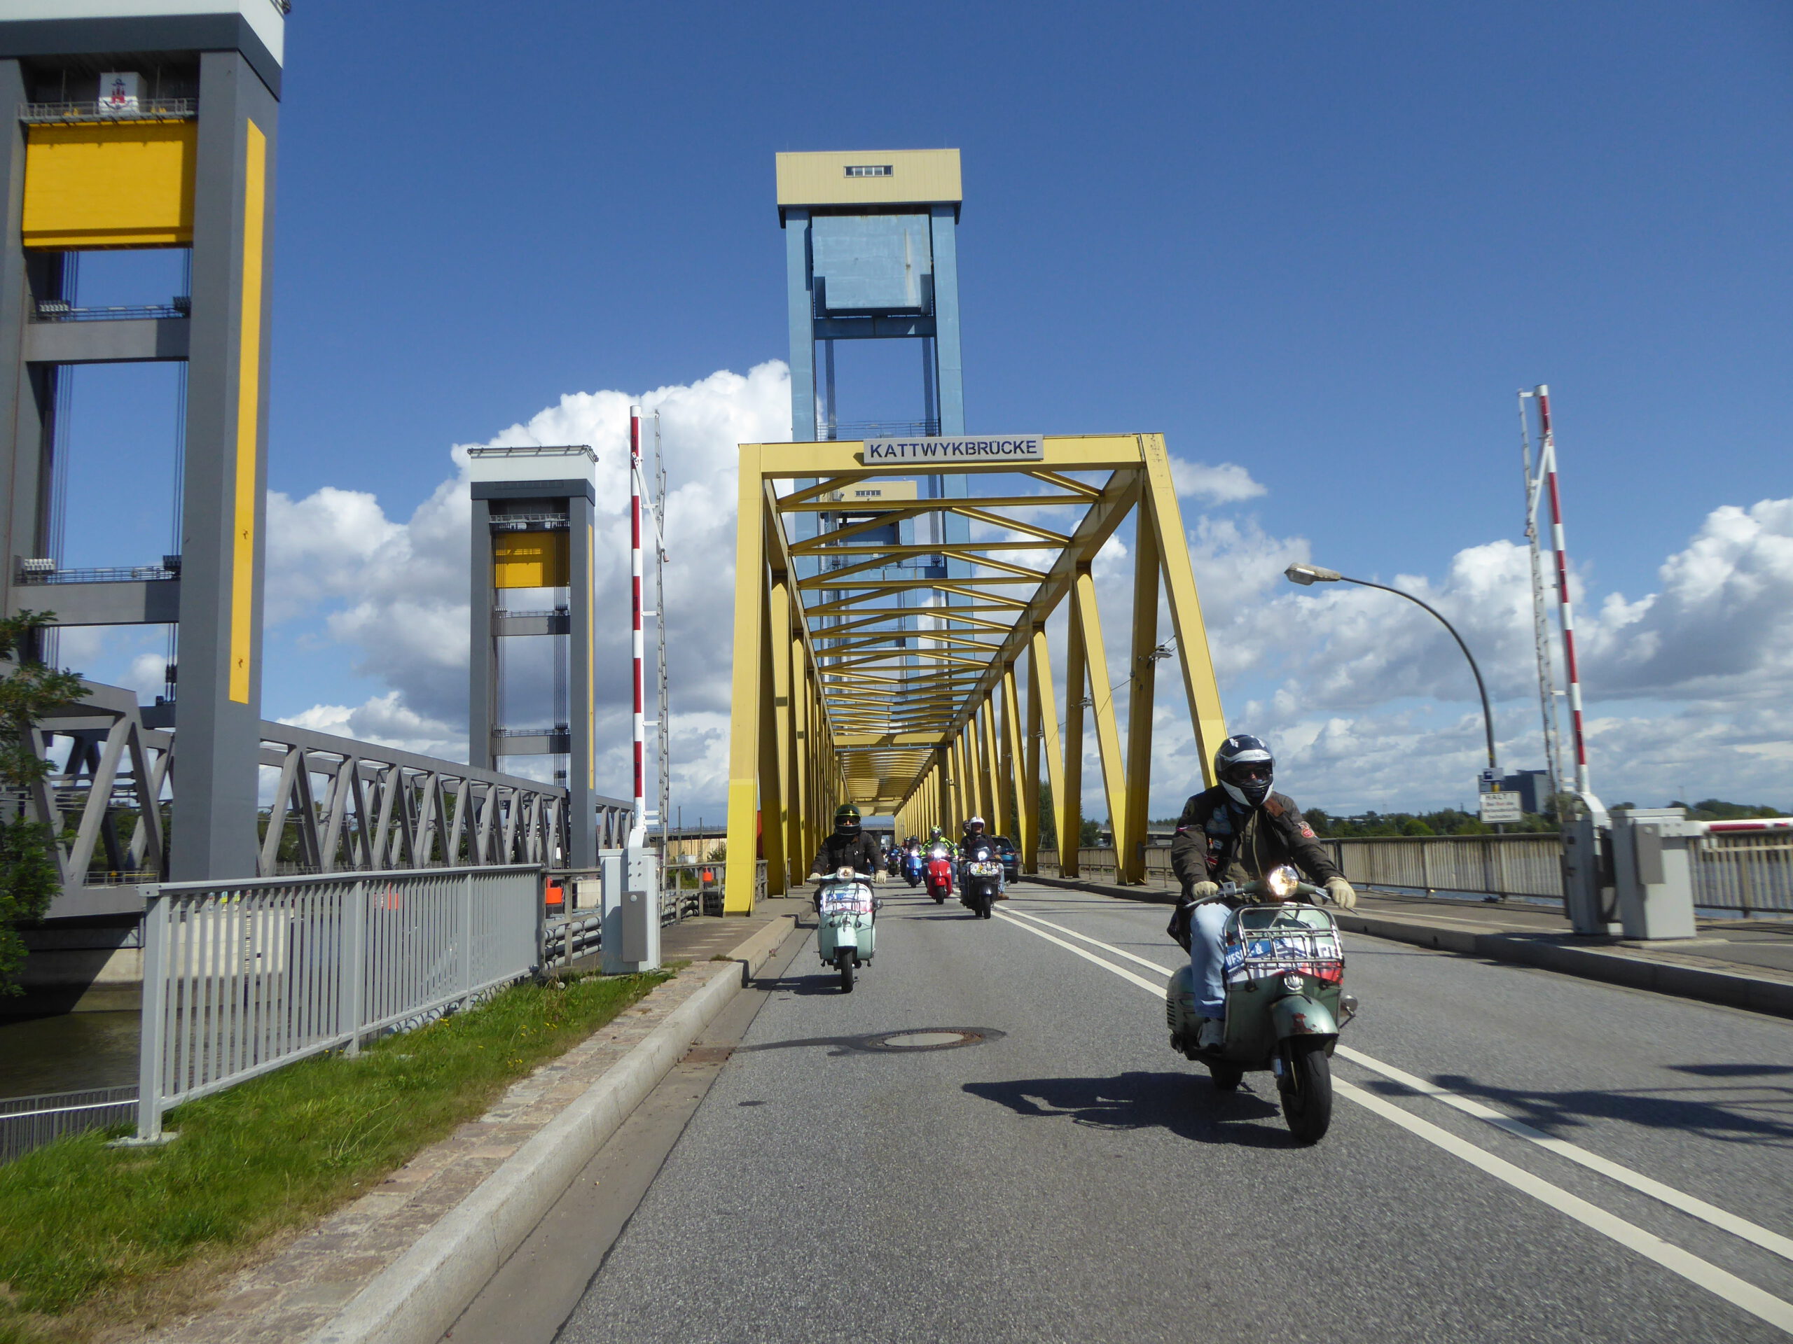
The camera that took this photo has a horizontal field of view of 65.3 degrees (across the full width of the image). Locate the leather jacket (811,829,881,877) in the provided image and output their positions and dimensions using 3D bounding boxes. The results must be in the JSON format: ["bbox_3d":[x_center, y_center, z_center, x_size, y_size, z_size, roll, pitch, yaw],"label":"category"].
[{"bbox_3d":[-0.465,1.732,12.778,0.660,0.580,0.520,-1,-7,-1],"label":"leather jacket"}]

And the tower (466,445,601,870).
[{"bbox_3d":[-62.008,-2.071,239.250,19.600,72.737,7.000,-1,-7,-1],"label":"tower"}]

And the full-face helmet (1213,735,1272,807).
[{"bbox_3d":[1.628,0.464,6.526,0.270,0.320,0.330,-1,-7,-3],"label":"full-face helmet"}]

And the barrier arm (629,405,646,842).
[{"bbox_3d":[-2.318,-0.438,12.478,0.110,3.980,0.100,-1,-7,-1],"label":"barrier arm"}]

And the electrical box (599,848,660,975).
[{"bbox_3d":[-2.370,2.112,12.470,0.460,1.080,0.440,-1,-7,-1],"label":"electrical box"}]

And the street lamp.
[{"bbox_3d":[7.396,0.911,20.697,2.891,5.115,0.300,-1,-7,-1],"label":"street lamp"}]

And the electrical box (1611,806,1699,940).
[{"bbox_3d":[6.829,1.829,12.676,0.550,1.150,0.430,-1,-7,-1],"label":"electrical box"}]

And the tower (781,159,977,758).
[{"bbox_3d":[-1.416,-12.589,111.813,14.800,58.765,5.400,-1,-7,-1],"label":"tower"}]

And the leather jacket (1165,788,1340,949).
[{"bbox_3d":[1.649,0.918,6.522,0.700,0.710,0.580,-1,-7,-5],"label":"leather jacket"}]

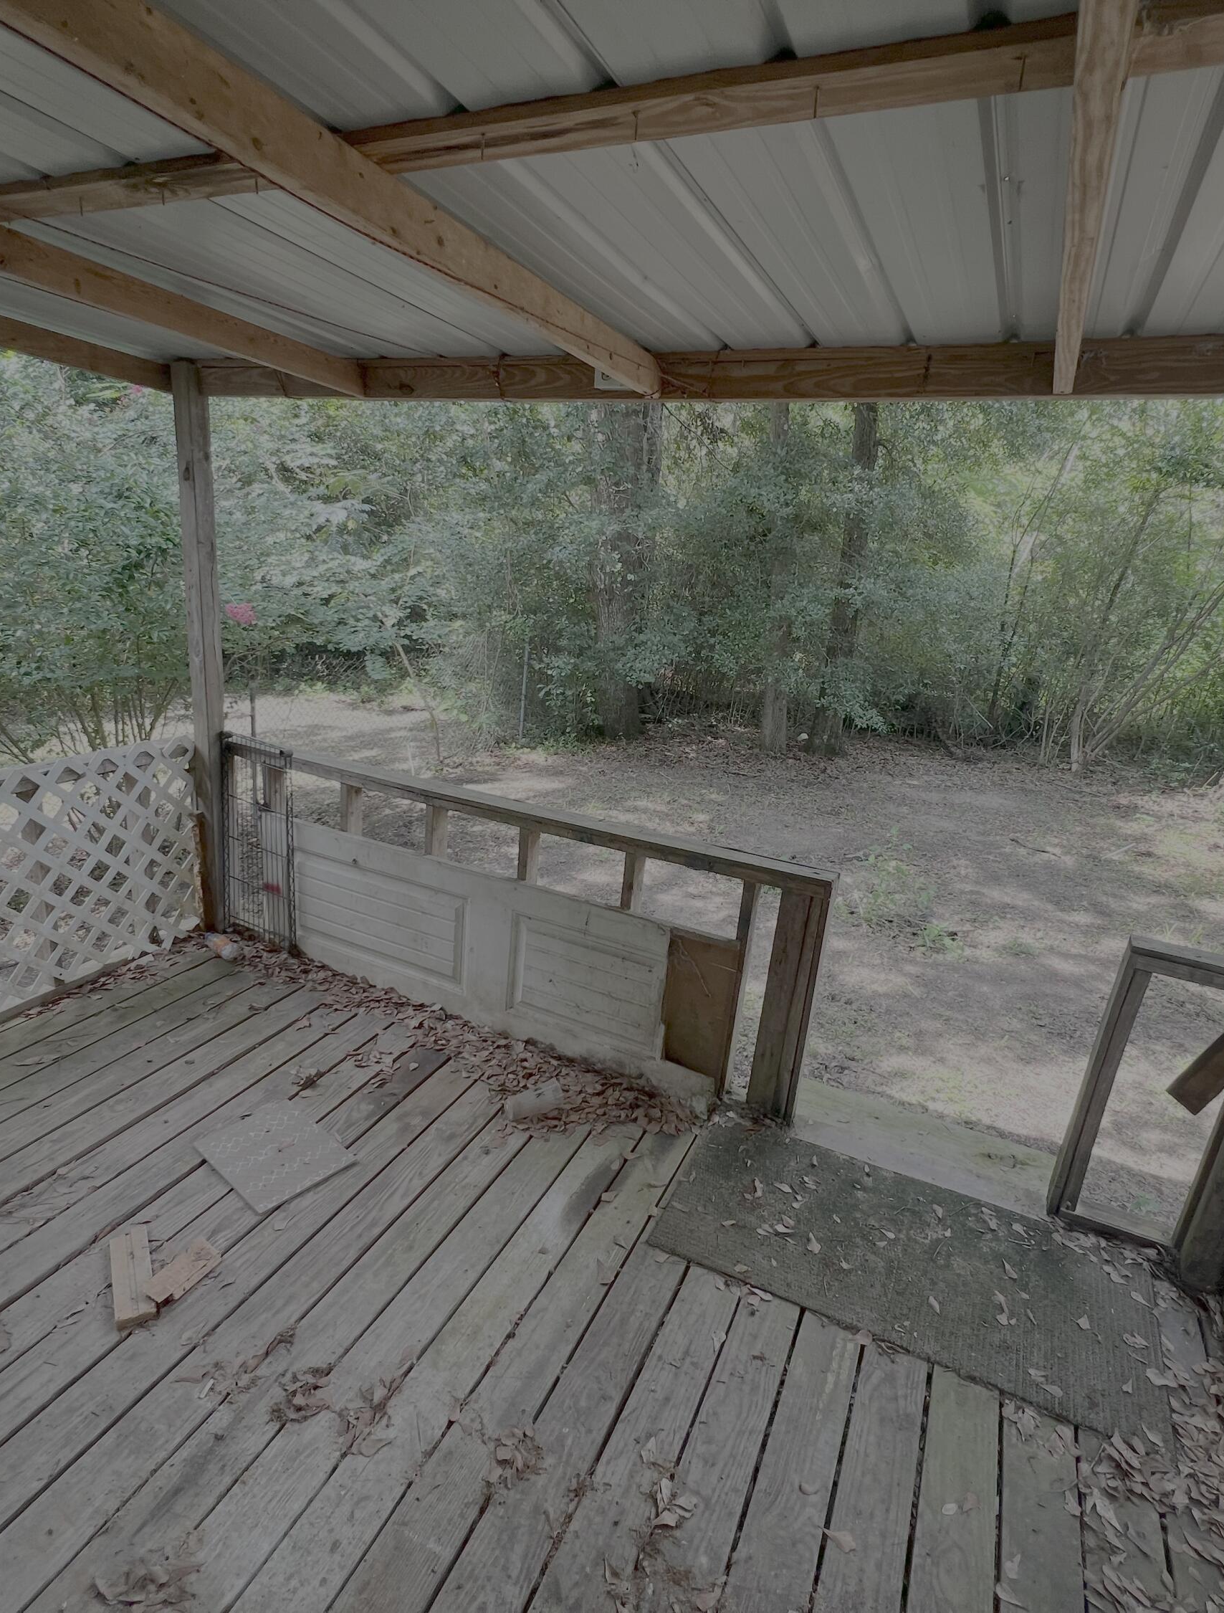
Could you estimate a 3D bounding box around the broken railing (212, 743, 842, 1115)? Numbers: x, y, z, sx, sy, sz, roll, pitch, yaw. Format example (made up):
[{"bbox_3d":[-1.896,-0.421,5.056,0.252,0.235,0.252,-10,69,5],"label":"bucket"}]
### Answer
[{"bbox_3d":[-0.488,0.366,2.939,2.453,0.830,0.100,12,18,23],"label":"broken railing"}]

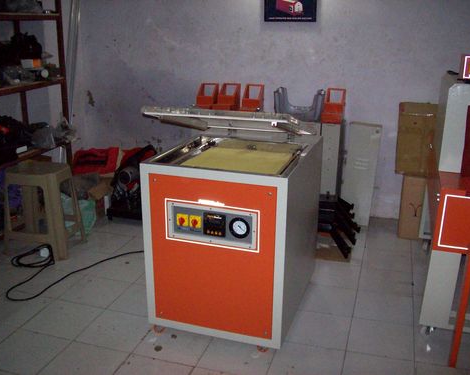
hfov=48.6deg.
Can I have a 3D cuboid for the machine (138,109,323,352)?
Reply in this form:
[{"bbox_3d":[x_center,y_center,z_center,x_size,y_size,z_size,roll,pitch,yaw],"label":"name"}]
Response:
[{"bbox_3d":[0.033,0.102,2.492,0.617,1.060,0.809,6,18,17],"label":"machine"}]

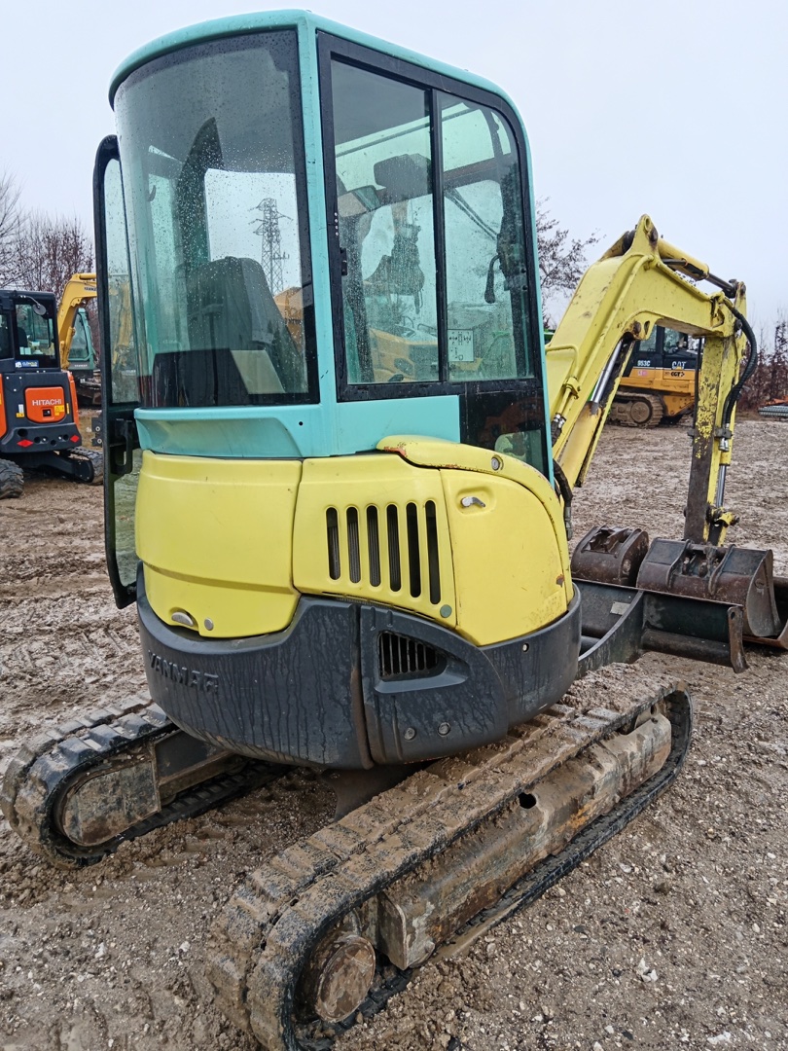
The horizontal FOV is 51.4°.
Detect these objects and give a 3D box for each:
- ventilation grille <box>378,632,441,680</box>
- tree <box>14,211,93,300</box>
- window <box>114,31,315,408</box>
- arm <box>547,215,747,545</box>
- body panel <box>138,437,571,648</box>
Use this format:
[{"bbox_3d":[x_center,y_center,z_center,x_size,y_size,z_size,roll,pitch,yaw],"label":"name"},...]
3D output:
[{"bbox_3d":[0.040,0.348,2.198,0.167,0.131,0.040,-3,12,-12],"label":"ventilation grille"},{"bbox_3d":[-11.988,-7.747,28.639,3.200,6.800,3.200,-6,13,-21],"label":"tree"},{"bbox_3d":[-0.563,-0.762,2.219,0.889,0.848,0.242,10,17,42],"label":"window"},{"bbox_3d":[1.264,-0.570,4.050,0.323,1.798,1.919,10,17,42],"label":"arm"},{"bbox_3d":[-0.175,-0.013,2.550,1.192,0.616,0.990,10,17,42],"label":"body panel"}]

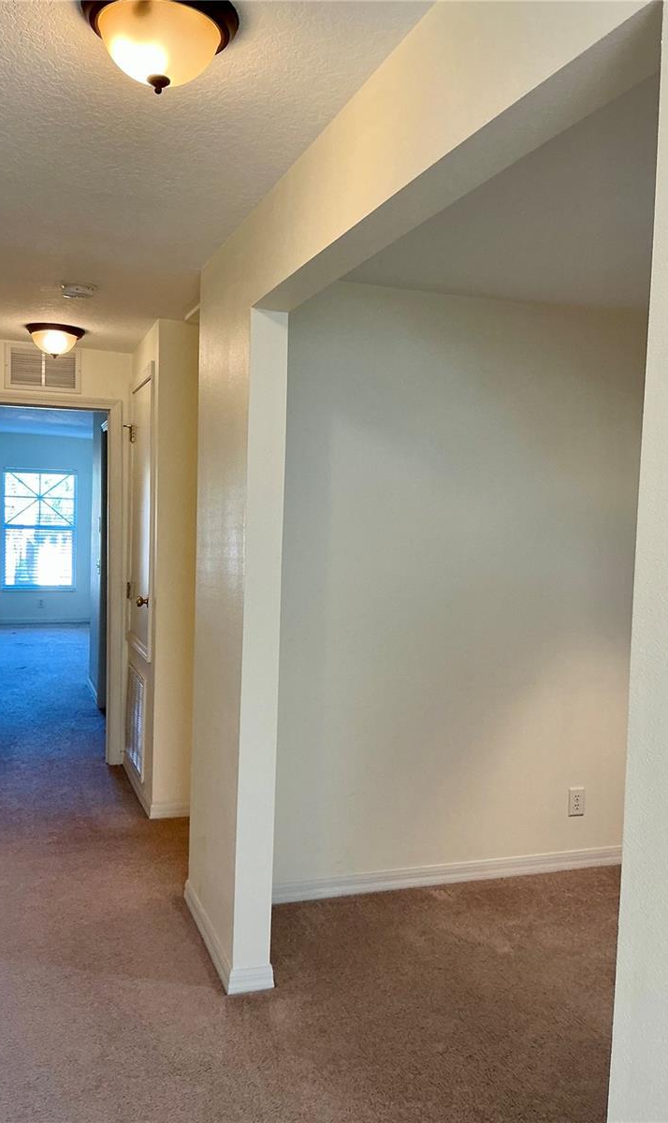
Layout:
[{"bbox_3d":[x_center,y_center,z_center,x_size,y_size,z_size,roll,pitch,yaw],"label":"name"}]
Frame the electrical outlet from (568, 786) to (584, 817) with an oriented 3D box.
[{"bbox_3d":[1.052,1.041,3.939,0.079,0.122,0.010,1,3,-20],"label":"electrical outlet"}]

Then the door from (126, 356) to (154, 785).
[{"bbox_3d":[-1.039,0.068,4.871,0.050,2.084,0.823,1,3,-20],"label":"door"}]

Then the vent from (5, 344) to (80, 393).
[{"bbox_3d":[-1.618,-1.071,5.062,0.408,0.249,0.020,1,3,-20],"label":"vent"}]

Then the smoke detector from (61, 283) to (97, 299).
[{"bbox_3d":[-1.034,-1.090,3.678,0.135,0.037,0.135,1,3,-20],"label":"smoke detector"}]

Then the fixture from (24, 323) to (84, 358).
[{"bbox_3d":[-1.402,-1.094,4.574,0.286,0.146,0.286,1,3,-20],"label":"fixture"}]

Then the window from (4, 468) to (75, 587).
[{"bbox_3d":[-3.679,-0.393,11.375,0.876,1.525,0.100,1,3,-20],"label":"window"}]

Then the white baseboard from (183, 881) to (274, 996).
[{"bbox_3d":[-0.386,1.292,3.213,0.151,0.081,0.741,1,3,-20],"label":"white baseboard"}]

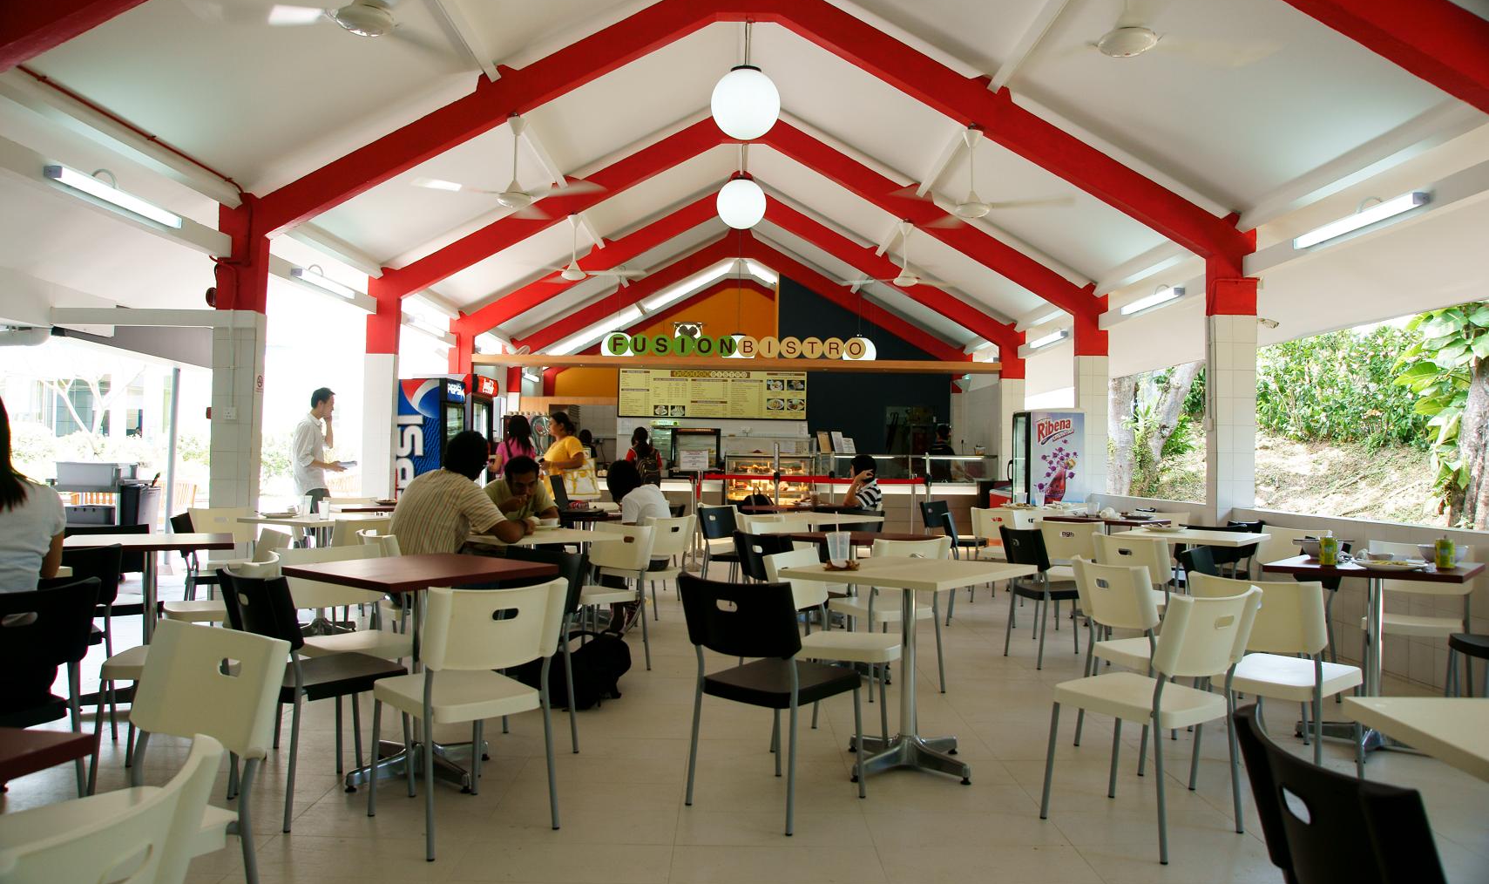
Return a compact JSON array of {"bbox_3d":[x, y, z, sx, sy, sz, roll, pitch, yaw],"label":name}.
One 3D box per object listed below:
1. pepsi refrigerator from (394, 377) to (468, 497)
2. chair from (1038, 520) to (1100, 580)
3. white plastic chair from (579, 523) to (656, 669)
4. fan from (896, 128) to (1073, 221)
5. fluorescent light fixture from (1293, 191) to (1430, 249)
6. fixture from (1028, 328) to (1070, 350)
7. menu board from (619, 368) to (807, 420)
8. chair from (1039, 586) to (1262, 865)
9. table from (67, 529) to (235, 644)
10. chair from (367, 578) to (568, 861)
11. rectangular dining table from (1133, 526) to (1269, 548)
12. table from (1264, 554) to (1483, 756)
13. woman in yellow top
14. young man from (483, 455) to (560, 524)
[{"bbox_3d":[-3.649,0.308,11.404,0.646,2.020,0.636,0,-1,7],"label":"pepsi refrigerator"},{"bbox_3d":[2.072,0.910,6.652,0.460,0.780,0.510,1,-1,-5],"label":"chair"},{"bbox_3d":[-0.825,0.853,5.439,0.450,0.780,0.520,0,-1,40],"label":"white plastic chair"},{"bbox_3d":[1.740,-2.011,7.446,1.420,0.680,1.420,1,-1,0],"label":"fan"},{"bbox_3d":[3.611,-1.290,5.901,0.090,0.095,1.240,1,-1,0],"label":"fluorescent light fixture"},{"bbox_3d":[3.595,-1.207,11.732,0.100,0.090,1.230,1,-1,0],"label":"fixture"},{"bbox_3d":[-0.494,-0.746,15.611,2.943,0.768,0.080,1,-1,-2],"label":"menu board"},{"bbox_3d":[1.274,0.841,3.178,0.460,0.780,0.510,1,-1,-34],"label":"chair"},{"bbox_3d":[-2.742,0.823,4.574,0.700,0.745,0.700,1,-1,-26],"label":"table"},{"bbox_3d":[-0.880,0.812,3.133,0.460,0.780,0.530,2,-1,-42],"label":"chair"},{"bbox_3d":[2.588,0.918,5.776,0.700,0.750,0.700,2,-1,-41],"label":"rectangular dining table"},{"bbox_3d":[2.680,0.896,4.209,0.700,0.745,0.700,0,-1,35],"label":"table"},{"bbox_3d":[-1.735,0.510,9.479,0.420,1.580,0.480,1,-1,-15],"label":"woman in yellow top"},{"bbox_3d":[-1.269,0.655,5.545,0.545,1.192,0.768,1,-1,-27],"label":"young man"}]

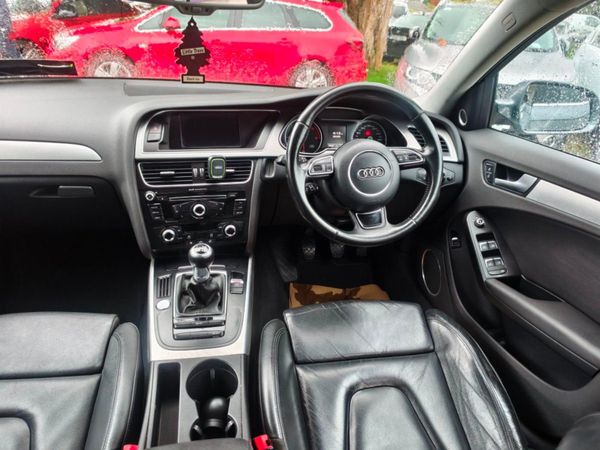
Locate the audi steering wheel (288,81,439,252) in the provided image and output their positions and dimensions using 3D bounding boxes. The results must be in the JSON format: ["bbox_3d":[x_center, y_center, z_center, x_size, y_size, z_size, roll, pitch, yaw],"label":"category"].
[{"bbox_3d":[0.153,-0.138,0.935,0.375,0.372,0.100,-5,1,-10],"label":"audi steering wheel"}]

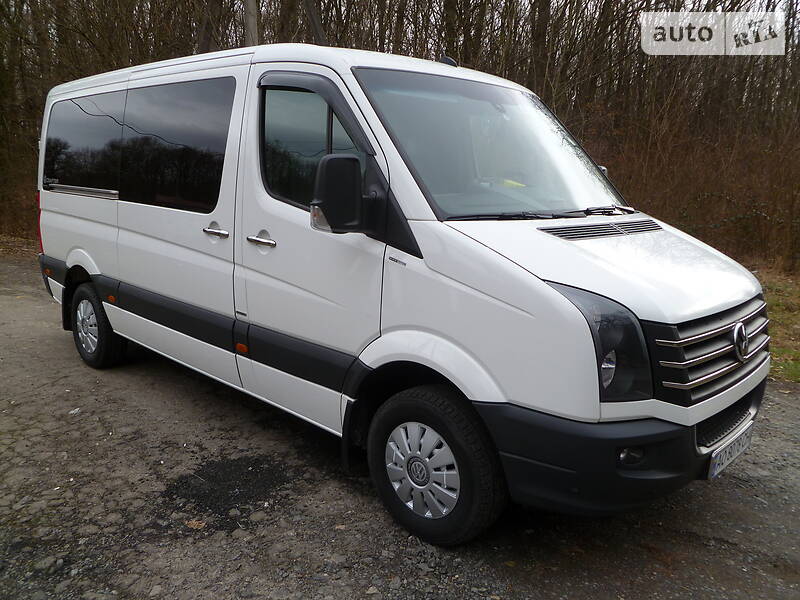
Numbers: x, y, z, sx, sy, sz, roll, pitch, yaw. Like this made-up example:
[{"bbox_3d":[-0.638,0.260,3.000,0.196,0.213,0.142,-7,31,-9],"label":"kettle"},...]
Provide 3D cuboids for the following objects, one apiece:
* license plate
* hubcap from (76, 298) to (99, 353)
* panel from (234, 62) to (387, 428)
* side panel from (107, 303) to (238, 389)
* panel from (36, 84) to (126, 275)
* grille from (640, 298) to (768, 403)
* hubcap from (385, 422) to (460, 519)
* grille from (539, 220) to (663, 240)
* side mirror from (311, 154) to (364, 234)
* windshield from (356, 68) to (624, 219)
[{"bbox_3d":[1.458,0.647,2.832,0.020,0.112,0.520,13,16,42],"label":"license plate"},{"bbox_3d":[-2.556,0.220,5.309,0.435,0.435,0.070,11,15,42],"label":"hubcap"},{"bbox_3d":[-0.470,-0.298,3.305,1.300,1.845,0.230,13,16,42],"label":"panel"},{"bbox_3d":[-1.581,0.270,4.362,1.800,0.220,0.060,13,16,42],"label":"side panel"},{"bbox_3d":[-2.572,-0.984,5.195,1.740,1.430,0.220,13,16,42],"label":"panel"},{"bbox_3d":[1.380,0.181,2.828,0.240,0.340,1.240,13,16,42],"label":"grille"},{"bbox_3d":[0.098,0.750,2.856,0.435,0.435,0.070,11,15,42],"label":"hubcap"},{"bbox_3d":[1.021,-0.337,3.083,1.180,0.050,0.160,-10,39,-46],"label":"grille"},{"bbox_3d":[-0.243,-0.438,2.721,0.165,0.340,0.210,13,16,42],"label":"side mirror"},{"bbox_3d":[0.578,-0.814,3.427,1.750,0.200,1.120,-10,60,-46],"label":"windshield"}]

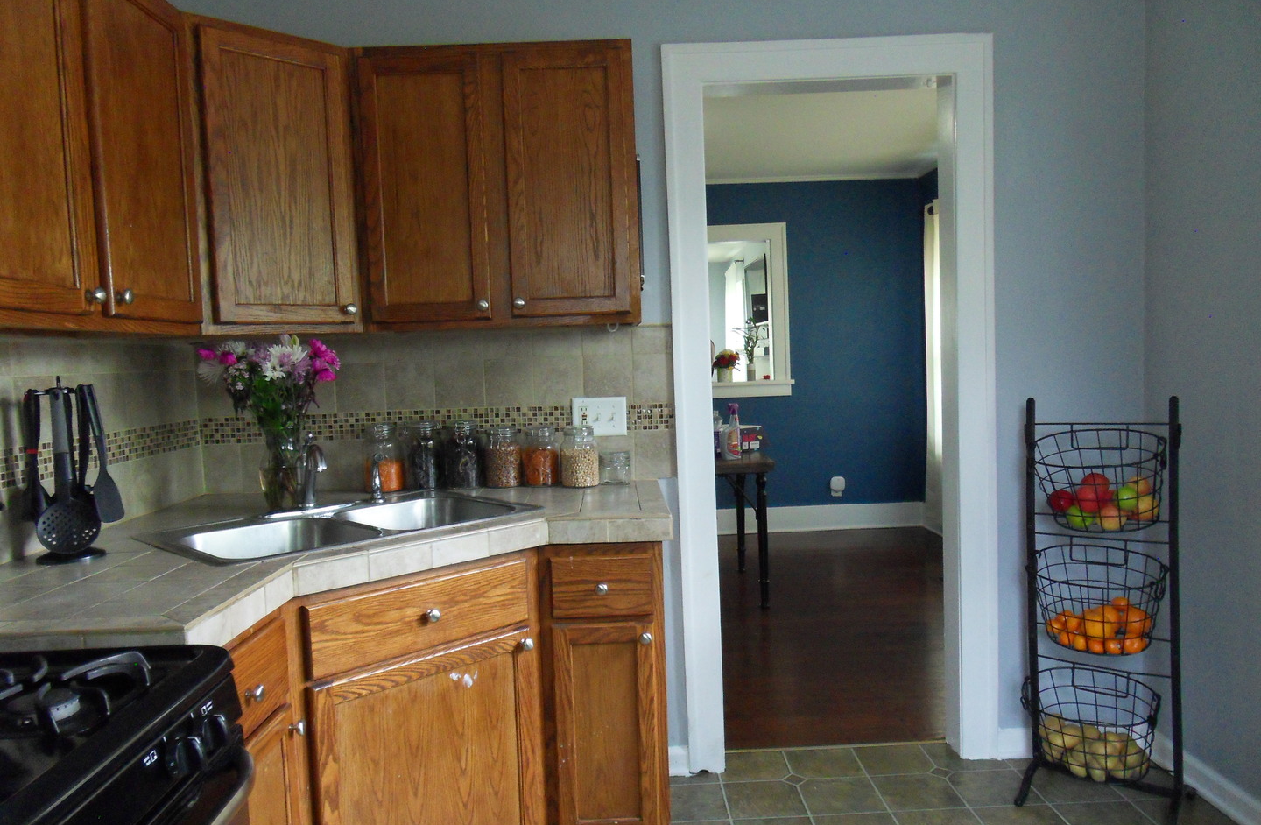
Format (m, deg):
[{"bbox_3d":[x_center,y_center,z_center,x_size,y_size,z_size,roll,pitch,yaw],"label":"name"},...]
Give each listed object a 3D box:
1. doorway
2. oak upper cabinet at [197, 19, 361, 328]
[{"bbox_3d":[0.641,-0.004,2.803,1.003,2.269,0.160,-2,4,-1],"label":"doorway"},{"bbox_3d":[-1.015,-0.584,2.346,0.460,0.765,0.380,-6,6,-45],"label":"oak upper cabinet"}]

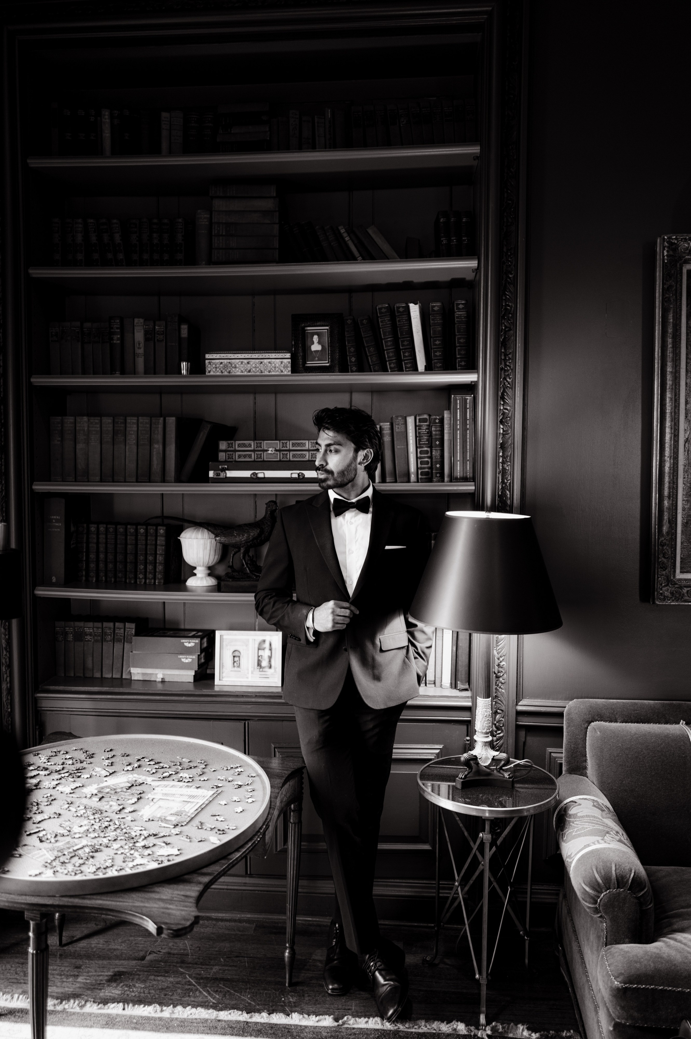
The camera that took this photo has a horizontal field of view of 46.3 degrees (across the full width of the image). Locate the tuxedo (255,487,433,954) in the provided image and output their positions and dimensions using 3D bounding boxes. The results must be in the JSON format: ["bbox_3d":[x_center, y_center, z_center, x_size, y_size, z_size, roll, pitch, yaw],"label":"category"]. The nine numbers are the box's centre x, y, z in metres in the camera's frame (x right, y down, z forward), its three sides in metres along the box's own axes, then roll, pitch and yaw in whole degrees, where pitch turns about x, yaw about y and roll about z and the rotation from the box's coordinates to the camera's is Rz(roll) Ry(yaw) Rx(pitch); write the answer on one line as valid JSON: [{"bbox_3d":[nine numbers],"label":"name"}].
[{"bbox_3d":[-0.010,0.629,2.595,0.574,1.468,0.360,0,3,2],"label":"tuxedo"}]

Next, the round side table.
[{"bbox_3d":[0.425,1.116,2.465,0.428,0.645,0.428,0,3,4],"label":"round side table"}]

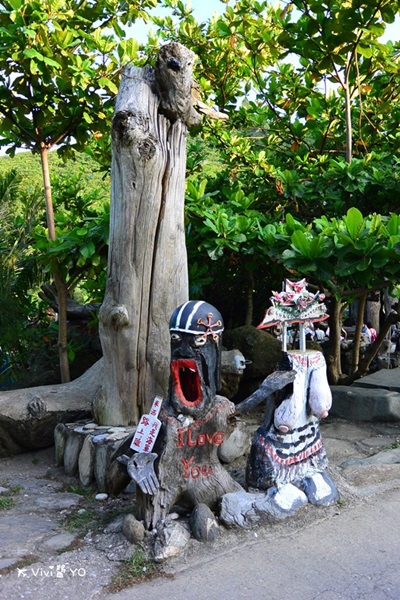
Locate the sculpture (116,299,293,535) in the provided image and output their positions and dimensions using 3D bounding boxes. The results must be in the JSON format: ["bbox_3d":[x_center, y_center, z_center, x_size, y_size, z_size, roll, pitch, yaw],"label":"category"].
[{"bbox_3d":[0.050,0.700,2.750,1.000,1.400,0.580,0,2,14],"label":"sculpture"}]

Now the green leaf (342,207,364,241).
[{"bbox_3d":[1.364,-0.680,4.000,0.180,0.290,0.080,0,2,12],"label":"green leaf"}]

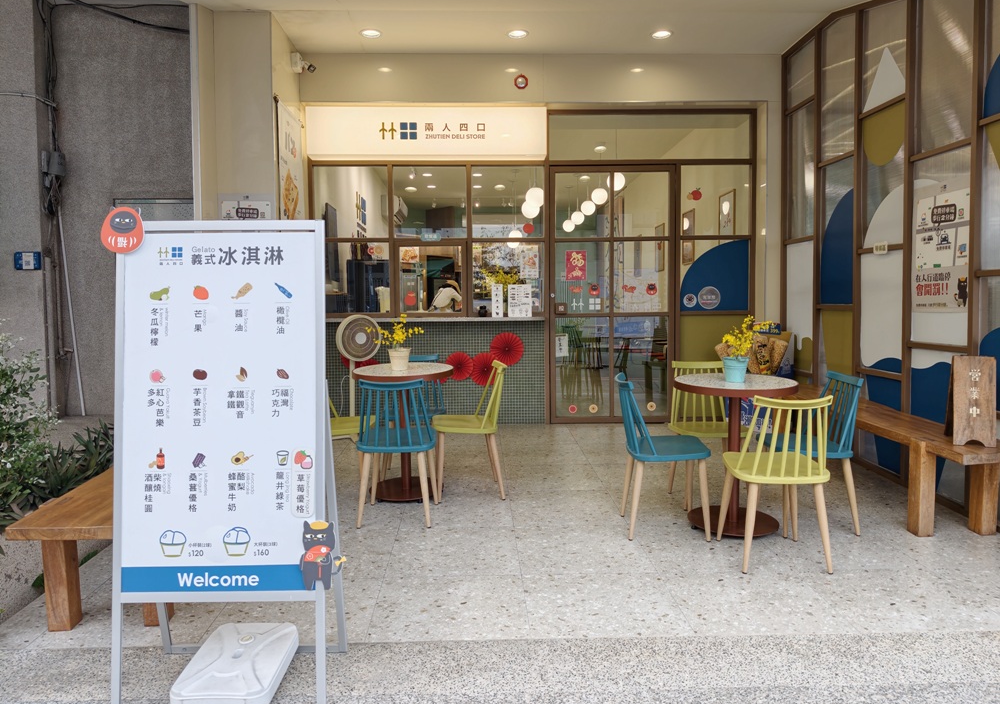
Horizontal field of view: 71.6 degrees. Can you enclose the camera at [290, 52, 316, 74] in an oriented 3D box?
[{"bbox_3d":[-1.622,-2.407,5.800,0.170,0.160,0.200,-4,5,-43],"label":"camera"}]

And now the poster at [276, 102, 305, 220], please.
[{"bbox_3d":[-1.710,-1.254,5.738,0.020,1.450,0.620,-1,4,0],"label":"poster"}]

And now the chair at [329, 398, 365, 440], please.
[{"bbox_3d":[-1.016,0.490,4.152,0.480,0.760,0.440,-1,4,-8],"label":"chair"}]

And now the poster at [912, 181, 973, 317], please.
[{"bbox_3d":[2.507,-0.588,3.954,0.020,0.720,0.510,-1,4,0],"label":"poster"}]

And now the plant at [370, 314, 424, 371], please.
[{"bbox_3d":[-0.637,-0.059,4.306,0.330,0.355,0.280,-1,4,0],"label":"plant"}]

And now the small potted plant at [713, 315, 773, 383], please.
[{"bbox_3d":[1.243,-0.015,3.497,0.280,0.340,0.250,-1,4,0],"label":"small potted plant"}]

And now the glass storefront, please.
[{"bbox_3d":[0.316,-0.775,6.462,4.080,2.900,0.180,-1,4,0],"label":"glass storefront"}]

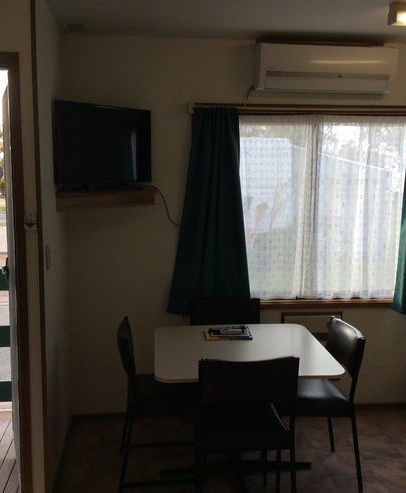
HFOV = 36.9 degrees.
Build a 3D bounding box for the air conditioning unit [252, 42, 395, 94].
[{"bbox_3d":[0.725,-1.054,3.649,0.825,0.267,0.191,0,9,-6],"label":"air conditioning unit"}]

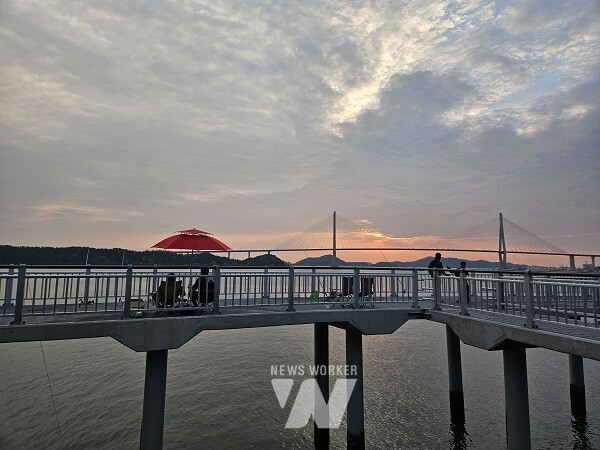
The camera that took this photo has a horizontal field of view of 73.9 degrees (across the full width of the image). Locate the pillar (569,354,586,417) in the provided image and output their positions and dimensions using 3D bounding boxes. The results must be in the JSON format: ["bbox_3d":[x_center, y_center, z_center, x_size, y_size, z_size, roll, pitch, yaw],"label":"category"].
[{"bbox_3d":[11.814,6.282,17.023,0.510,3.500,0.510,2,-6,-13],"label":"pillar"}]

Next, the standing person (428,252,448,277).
[{"bbox_3d":[4.887,1.851,14.039,0.620,1.720,0.500,0,-6,7],"label":"standing person"}]

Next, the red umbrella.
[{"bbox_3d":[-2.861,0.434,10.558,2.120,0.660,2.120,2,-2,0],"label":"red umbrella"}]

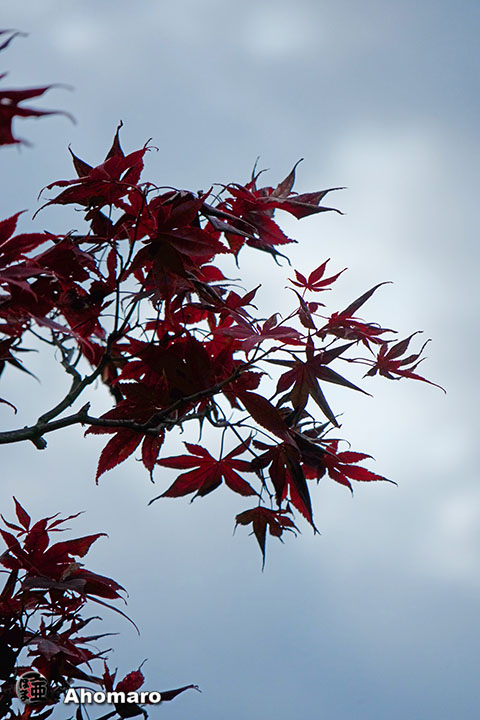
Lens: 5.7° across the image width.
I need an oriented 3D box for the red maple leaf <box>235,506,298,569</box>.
[{"bbox_3d":[0.021,0.143,3.880,0.052,0.046,0.035,0,-20,0],"label":"red maple leaf"}]

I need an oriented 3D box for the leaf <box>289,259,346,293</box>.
[{"bbox_3d":[0.063,-0.069,3.920,0.047,0.022,0.035,0,-20,0],"label":"leaf"}]

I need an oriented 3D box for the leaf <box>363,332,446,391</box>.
[{"bbox_3d":[0.134,0.001,3.900,0.068,0.041,0.040,0,-20,0],"label":"leaf"}]

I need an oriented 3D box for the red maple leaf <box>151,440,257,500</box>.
[{"bbox_3d":[-0.030,0.090,3.900,0.086,0.043,0.040,0,-20,0],"label":"red maple leaf"}]

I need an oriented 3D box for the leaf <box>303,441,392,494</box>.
[{"bbox_3d":[0.088,0.086,3.880,0.071,0.036,0.040,0,-20,0],"label":"leaf"}]

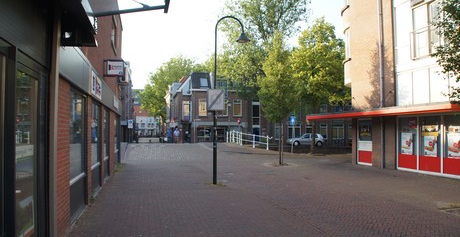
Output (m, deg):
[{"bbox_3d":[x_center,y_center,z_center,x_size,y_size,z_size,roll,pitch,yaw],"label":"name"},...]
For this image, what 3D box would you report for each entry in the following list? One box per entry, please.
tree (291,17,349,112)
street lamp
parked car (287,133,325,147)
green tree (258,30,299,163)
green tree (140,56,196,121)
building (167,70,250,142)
[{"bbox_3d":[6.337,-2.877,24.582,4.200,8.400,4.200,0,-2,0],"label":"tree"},{"bbox_3d":[0.028,-0.568,10.640,1.130,5.150,0.420,0,-2,0],"label":"street lamp"},{"bbox_3d":[8.224,2.367,37.528,4.050,1.440,1.700,1,-2,-6],"label":"parked car"},{"bbox_3d":[2.412,-0.986,16.945,2.000,6.500,2.000,0,-2,0],"label":"green tree"},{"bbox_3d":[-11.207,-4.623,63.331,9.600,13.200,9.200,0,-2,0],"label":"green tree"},{"bbox_3d":[-2.950,-1.169,46.062,8.600,8.700,9.600,1,-2,-12],"label":"building"}]

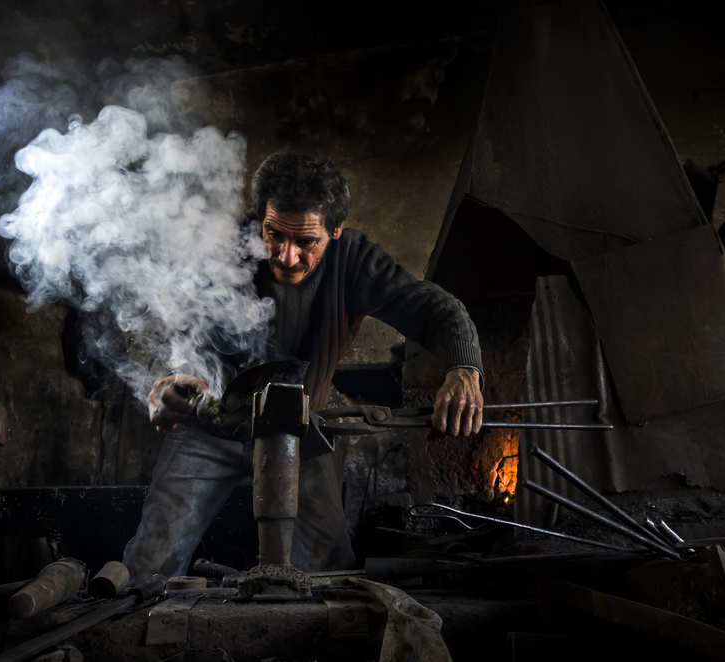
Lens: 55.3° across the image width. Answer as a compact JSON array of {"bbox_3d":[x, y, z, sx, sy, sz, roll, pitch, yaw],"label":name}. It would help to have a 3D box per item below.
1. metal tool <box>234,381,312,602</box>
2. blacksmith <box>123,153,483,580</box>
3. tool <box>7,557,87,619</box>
[{"bbox_3d":[-0.144,0.269,1.175,0.120,0.340,0.160,0,-13,0],"label":"metal tool"},{"bbox_3d":[-0.160,0.377,1.401,0.760,1.360,0.660,-2,-14,7],"label":"blacksmith"},{"bbox_3d":[-0.470,0.387,1.043,0.060,0.060,0.235,1,-14,-5],"label":"tool"}]

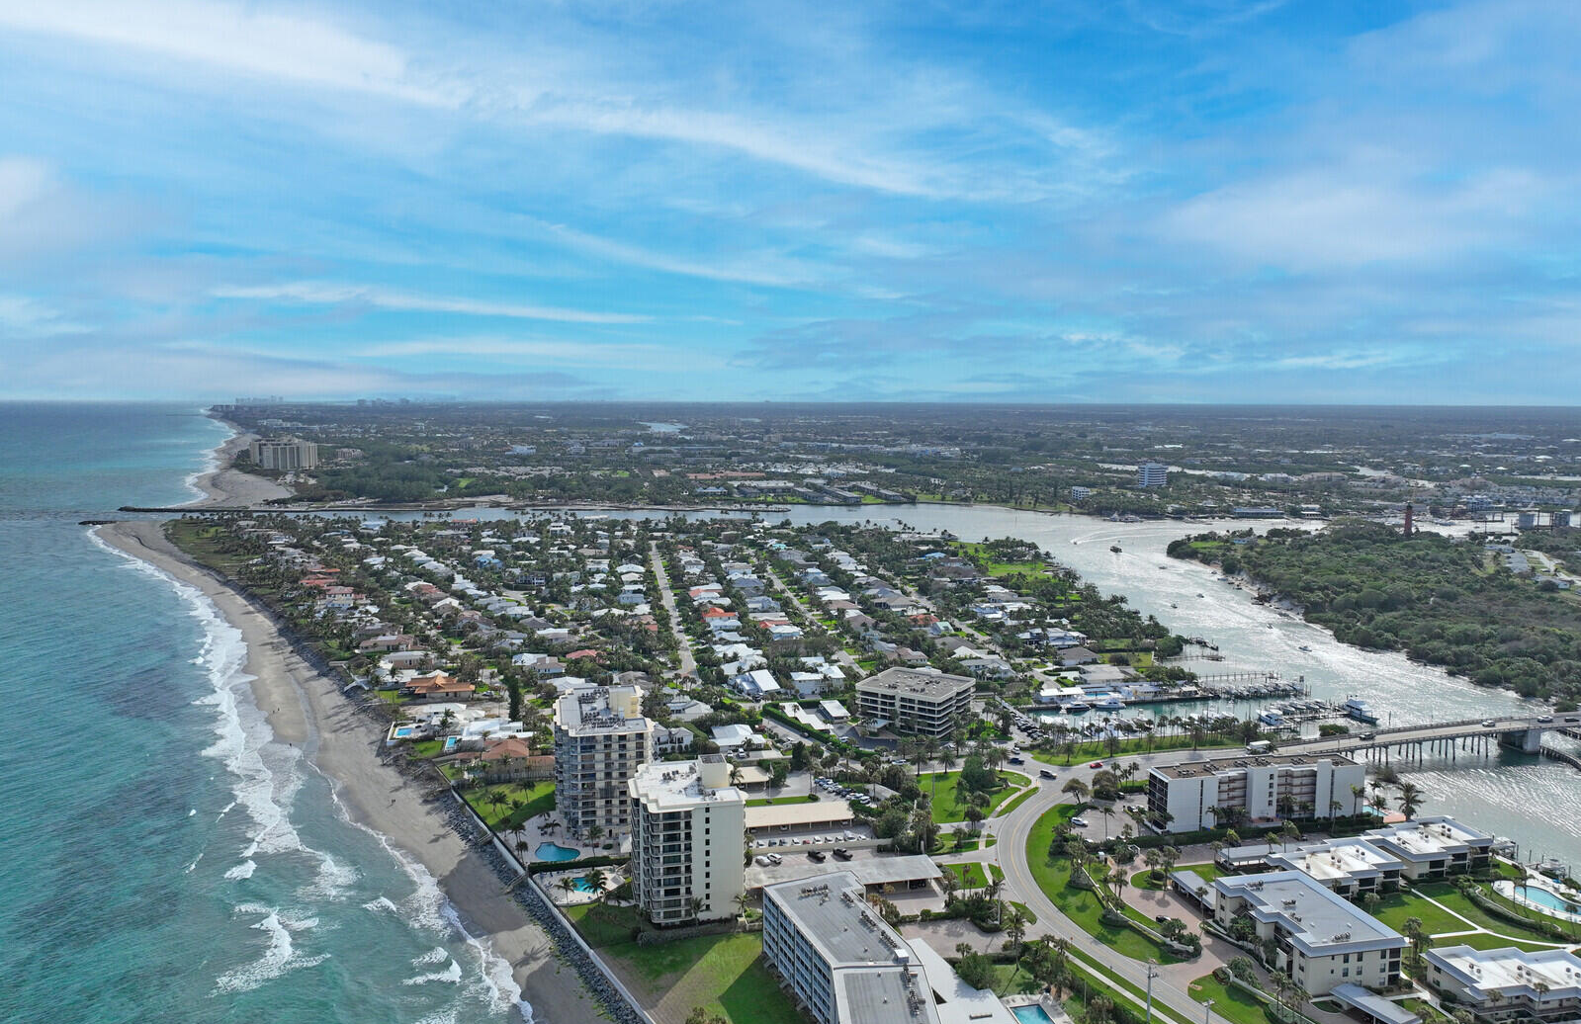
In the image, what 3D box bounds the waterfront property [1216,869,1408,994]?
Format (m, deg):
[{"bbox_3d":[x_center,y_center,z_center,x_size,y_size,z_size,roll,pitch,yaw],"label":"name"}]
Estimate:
[{"bbox_3d":[113.800,92.600,243.490,24.000,9.500,35.000,-1,6,-13],"label":"waterfront property"}]

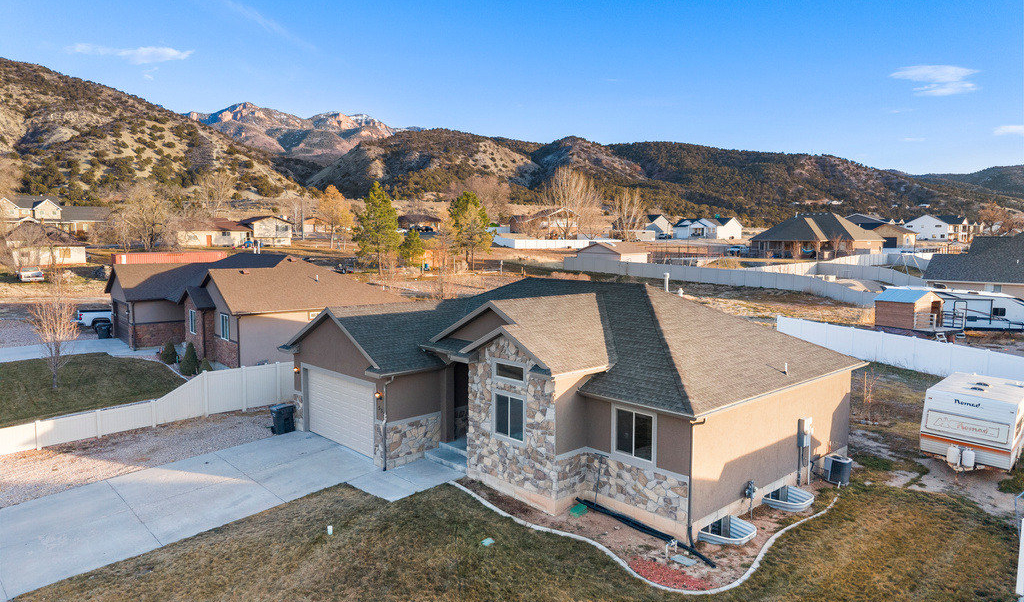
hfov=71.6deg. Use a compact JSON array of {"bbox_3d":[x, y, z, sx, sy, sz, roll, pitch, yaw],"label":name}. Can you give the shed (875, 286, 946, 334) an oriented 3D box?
[{"bbox_3d":[28.579,0.550,51.119,3.400,2.650,3.100,-3,6,-30],"label":"shed"}]

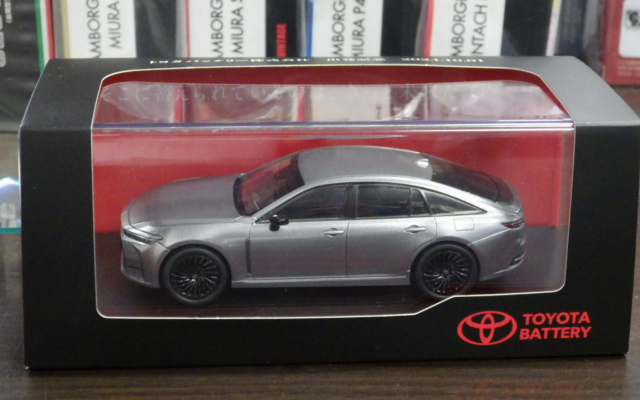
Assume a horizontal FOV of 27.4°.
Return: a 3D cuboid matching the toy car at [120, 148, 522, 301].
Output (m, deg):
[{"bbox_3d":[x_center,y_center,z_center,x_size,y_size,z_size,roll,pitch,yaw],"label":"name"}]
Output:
[{"bbox_3d":[0.001,0.004,0.379,0.117,0.034,0.045,-1,23,-4],"label":"toy car"}]

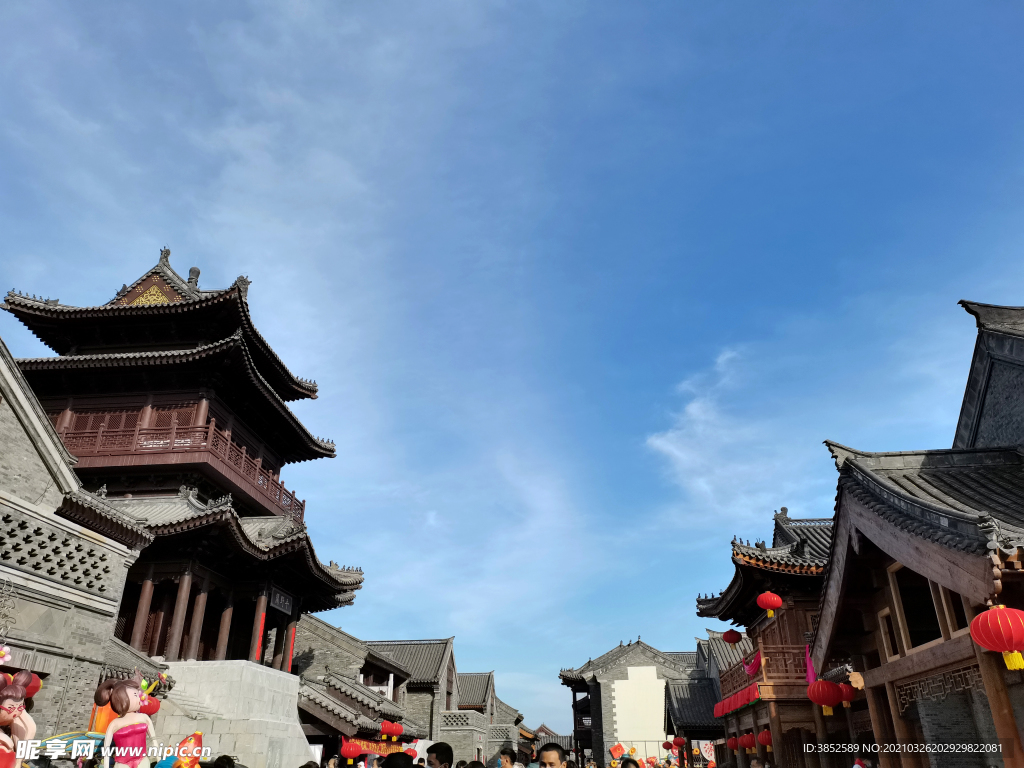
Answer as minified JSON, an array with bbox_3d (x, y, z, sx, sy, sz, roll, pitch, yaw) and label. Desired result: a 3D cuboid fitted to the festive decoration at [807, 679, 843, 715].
[{"bbox_3d":[6.998,7.014,17.207,0.800,0.760,0.800,-3,-27,6],"label":"festive decoration"}]

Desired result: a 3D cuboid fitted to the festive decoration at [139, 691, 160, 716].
[{"bbox_3d":[-4.946,4.386,10.493,0.310,0.300,0.310,-3,-27,6],"label":"festive decoration"}]

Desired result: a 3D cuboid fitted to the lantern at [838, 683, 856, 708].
[{"bbox_3d":[10.367,9.712,23.980,0.750,0.710,0.750,-3,-27,6],"label":"lantern"}]

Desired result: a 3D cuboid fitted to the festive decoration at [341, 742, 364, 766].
[{"bbox_3d":[-6.255,14.384,29.972,0.820,0.820,0.820,-3,-27,6],"label":"festive decoration"}]

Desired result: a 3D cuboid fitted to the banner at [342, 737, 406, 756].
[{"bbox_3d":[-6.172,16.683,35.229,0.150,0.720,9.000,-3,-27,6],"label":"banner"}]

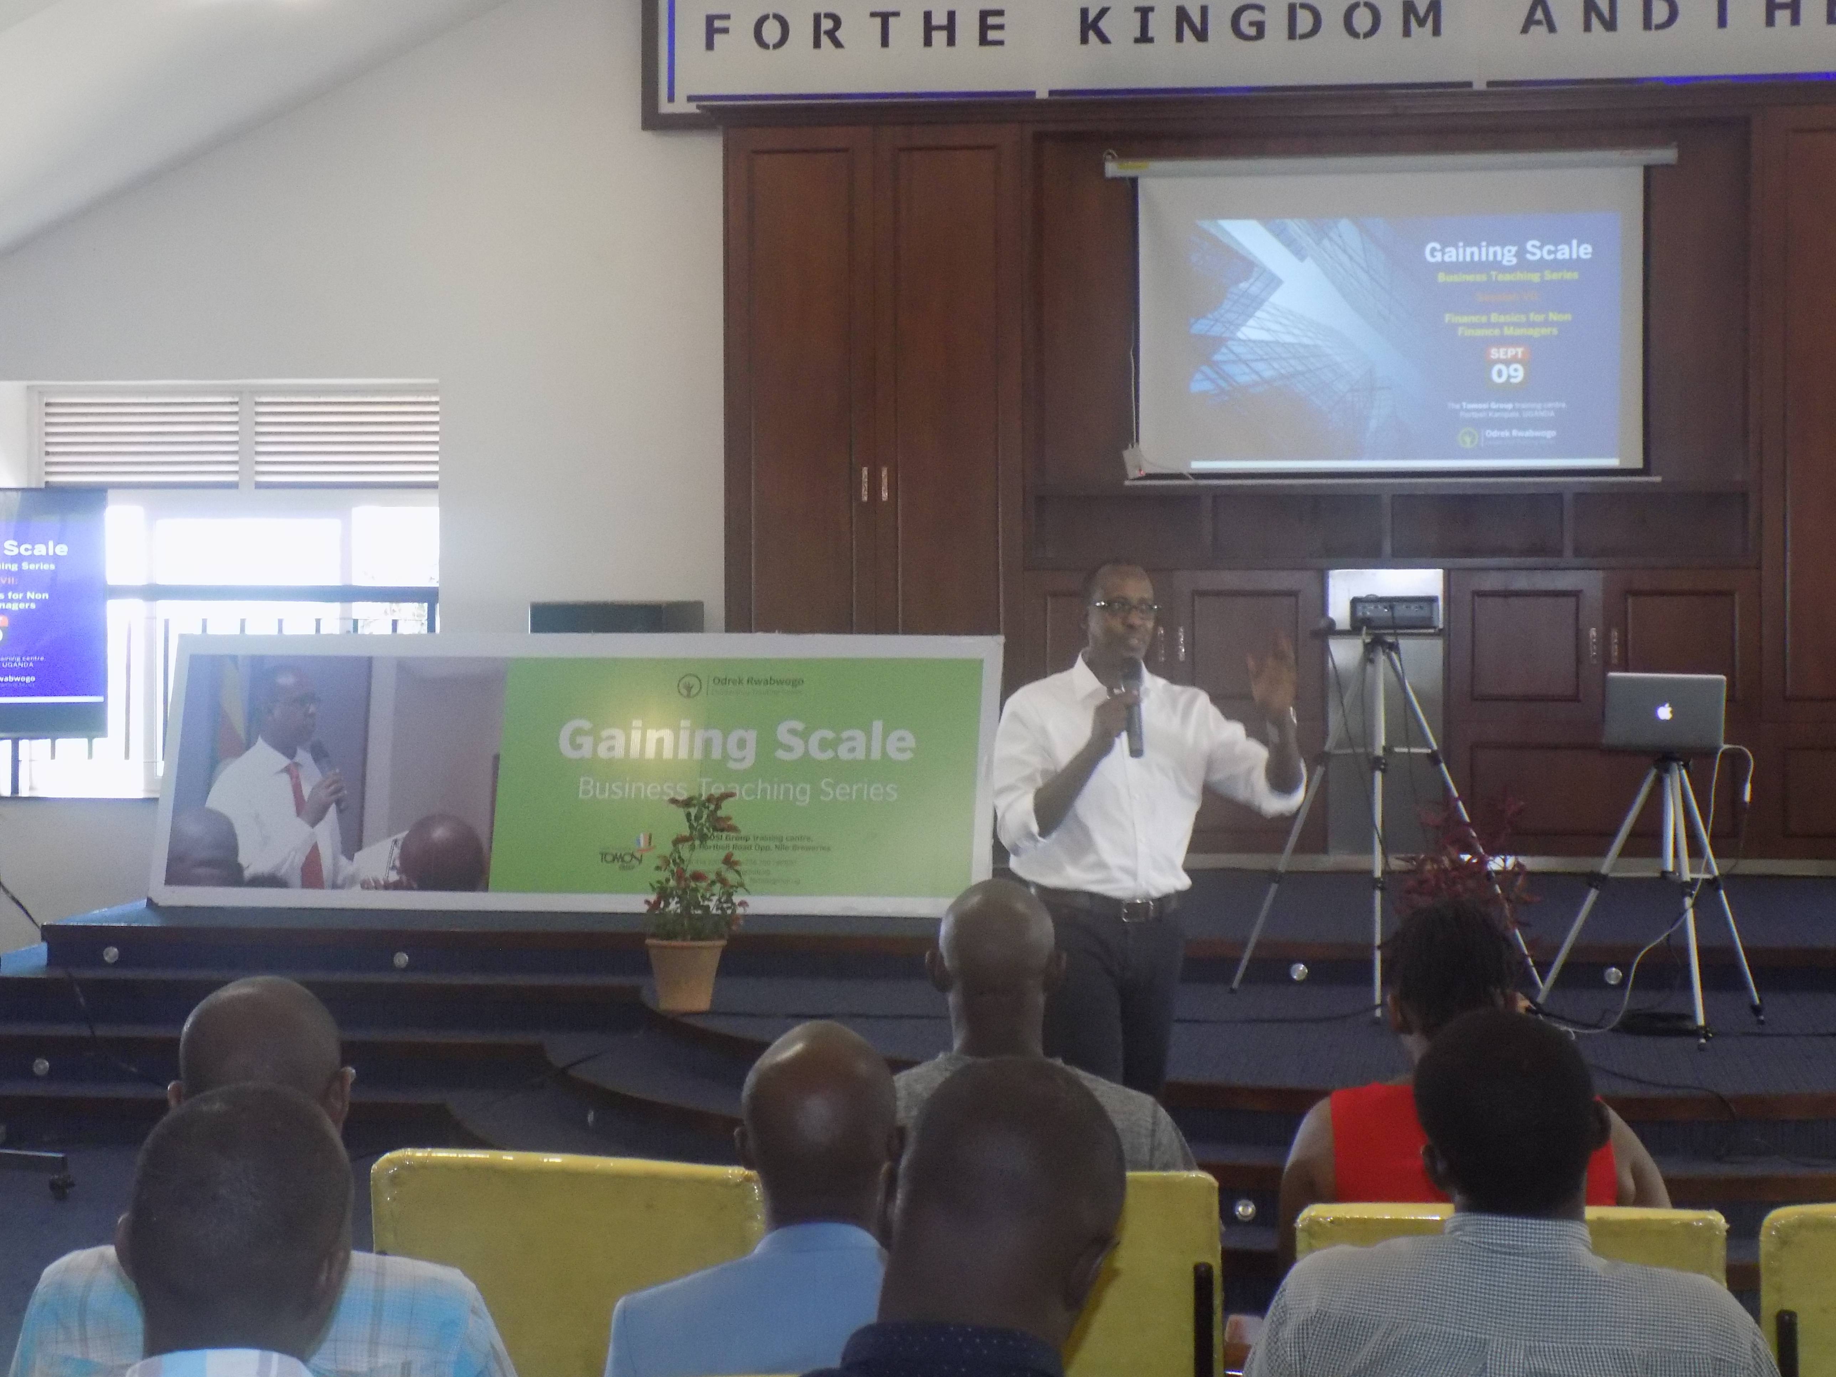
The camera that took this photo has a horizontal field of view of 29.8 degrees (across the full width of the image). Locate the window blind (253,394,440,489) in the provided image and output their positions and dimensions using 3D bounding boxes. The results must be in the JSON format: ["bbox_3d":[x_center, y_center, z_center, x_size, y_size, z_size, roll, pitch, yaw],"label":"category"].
[{"bbox_3d":[-2.435,-1.064,14.800,0.860,0.420,0.050,0,1,8],"label":"window blind"}]

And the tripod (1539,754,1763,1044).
[{"bbox_3d":[2.100,0.583,9.720,0.700,0.790,0.640,0,1,0],"label":"tripod"}]

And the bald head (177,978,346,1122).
[{"bbox_3d":[-0.645,0.400,3.420,0.168,0.235,0.205,-2,1,10],"label":"bald head"}]

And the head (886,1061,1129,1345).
[{"bbox_3d":[0.067,0.380,2.540,0.170,0.235,0.210,7,1,10],"label":"head"}]

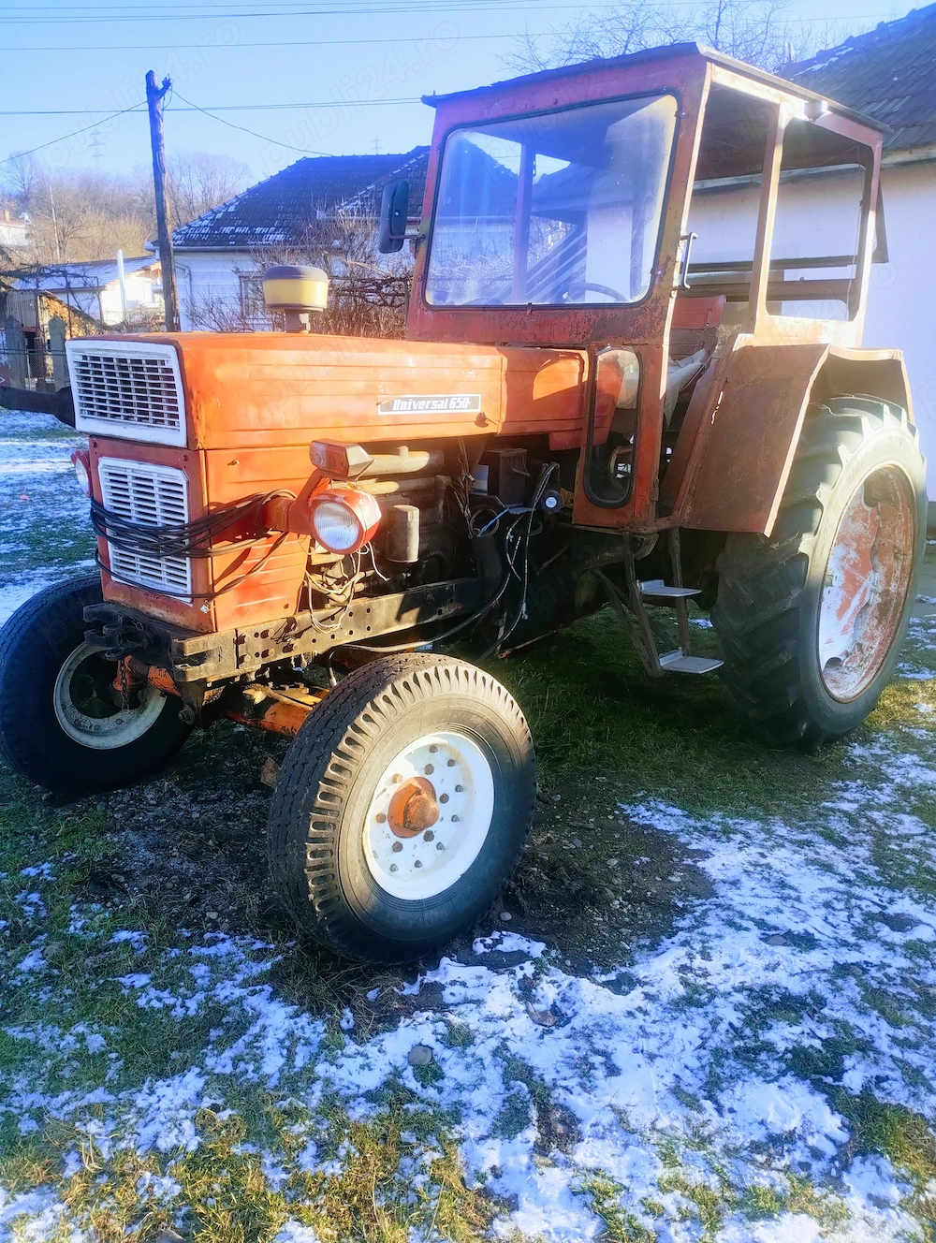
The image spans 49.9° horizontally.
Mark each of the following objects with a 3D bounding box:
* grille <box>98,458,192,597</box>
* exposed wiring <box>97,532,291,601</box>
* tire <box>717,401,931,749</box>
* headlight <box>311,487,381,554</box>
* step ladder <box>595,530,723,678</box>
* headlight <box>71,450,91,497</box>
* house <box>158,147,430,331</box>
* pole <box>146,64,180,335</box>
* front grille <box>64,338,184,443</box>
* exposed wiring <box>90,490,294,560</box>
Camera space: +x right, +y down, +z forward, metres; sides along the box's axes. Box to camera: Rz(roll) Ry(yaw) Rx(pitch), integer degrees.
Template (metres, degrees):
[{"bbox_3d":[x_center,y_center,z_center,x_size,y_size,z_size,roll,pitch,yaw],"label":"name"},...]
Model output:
[{"bbox_3d":[-0.923,-0.269,2.877,0.420,0.365,0.040,14,19,39],"label":"grille"},{"bbox_3d":[-0.826,-0.200,2.943,0.700,0.190,0.290,14,19,39],"label":"exposed wiring"},{"bbox_3d":[1.556,-0.182,4.292,0.340,1.480,1.480,14,19,39],"label":"tire"},{"bbox_3d":[-0.313,-0.269,2.612,0.168,0.168,0.125,9,32,26],"label":"headlight"},{"bbox_3d":[0.719,-0.089,3.631,0.430,0.550,0.390,14,19,39],"label":"step ladder"},{"bbox_3d":[-1.269,-0.518,3.461,0.125,0.168,0.168,-22,26,-34],"label":"headlight"},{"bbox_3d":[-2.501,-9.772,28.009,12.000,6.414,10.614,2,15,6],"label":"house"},{"bbox_3d":[-5.403,-6.727,18.129,0.330,5.731,0.280,-1,15,0],"label":"pole"},{"bbox_3d":[-0.930,-0.631,2.759,0.550,0.255,0.045,14,19,39],"label":"front grille"},{"bbox_3d":[-0.836,-0.298,2.902,0.760,0.225,0.260,14,19,39],"label":"exposed wiring"}]

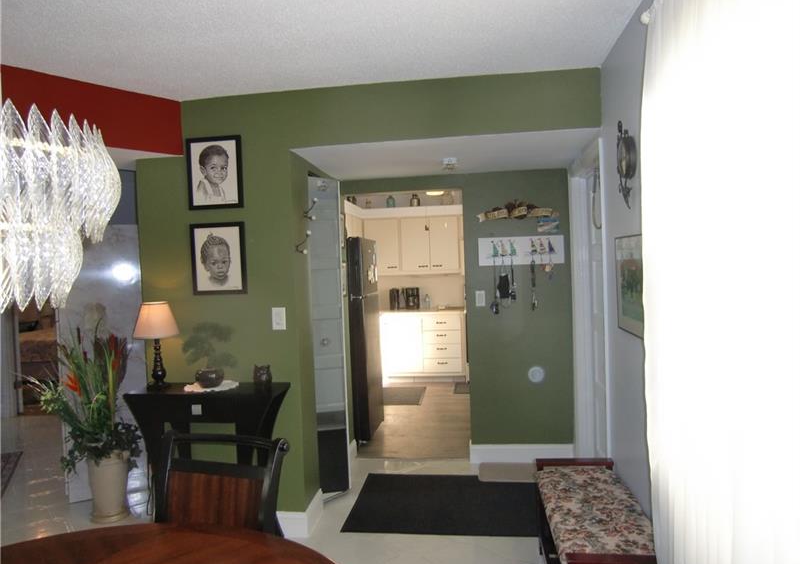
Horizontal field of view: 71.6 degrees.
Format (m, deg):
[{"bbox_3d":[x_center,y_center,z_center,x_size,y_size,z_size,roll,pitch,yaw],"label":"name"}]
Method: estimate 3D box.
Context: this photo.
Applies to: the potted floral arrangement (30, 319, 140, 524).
[{"bbox_3d":[-1.905,0.861,3.371,0.580,1.198,0.480,-3,2,-30],"label":"potted floral arrangement"}]

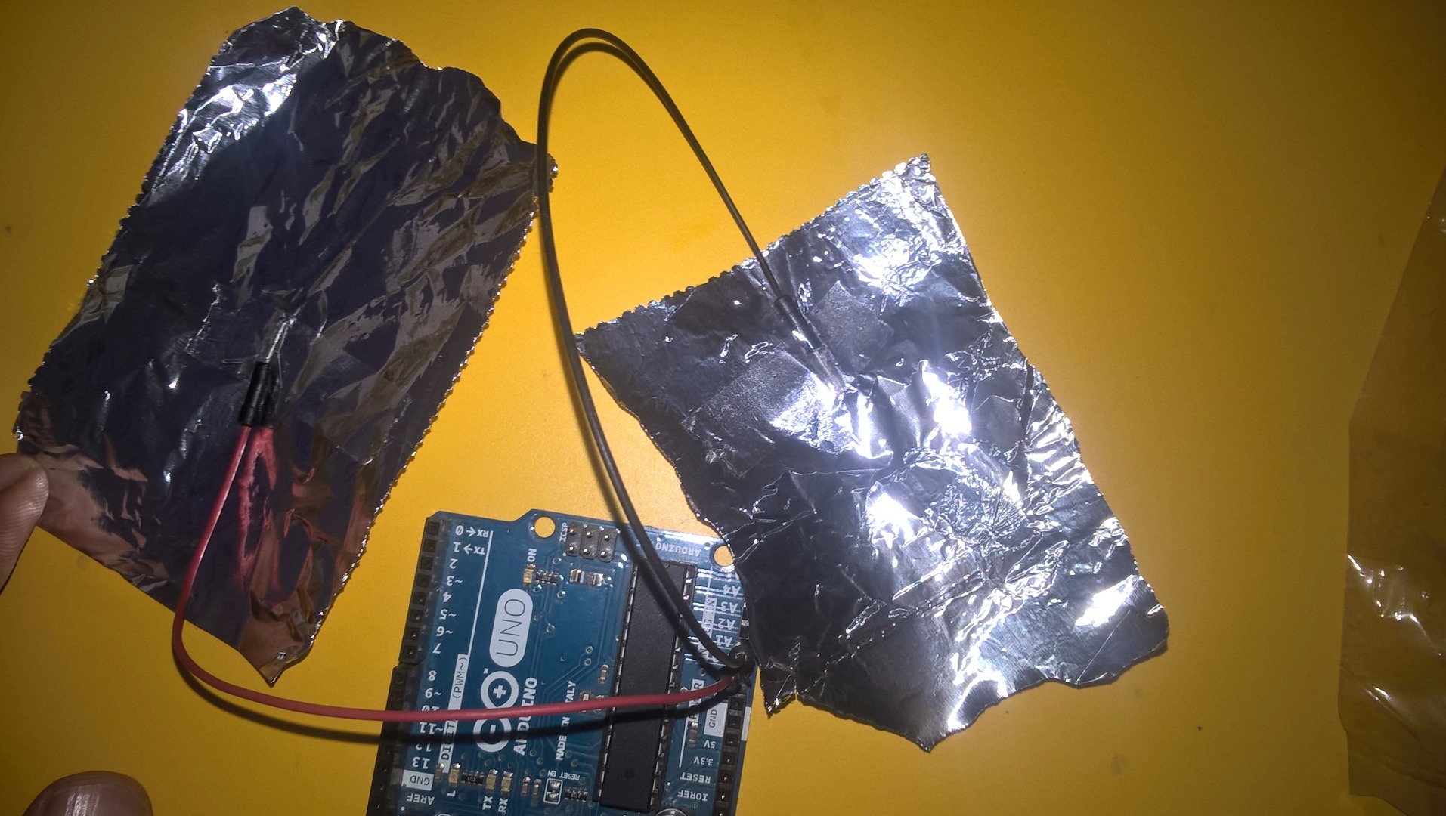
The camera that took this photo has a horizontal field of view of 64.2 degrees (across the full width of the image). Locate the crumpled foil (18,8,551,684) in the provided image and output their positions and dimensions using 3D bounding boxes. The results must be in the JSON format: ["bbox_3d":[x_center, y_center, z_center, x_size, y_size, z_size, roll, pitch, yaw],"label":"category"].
[{"bbox_3d":[-0.071,-0.013,0.178,0.058,0.010,0.097,27,84,1],"label":"crumpled foil"}]

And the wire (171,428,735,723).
[{"bbox_3d":[-0.042,0.033,0.162,0.083,0.029,0.031,25,84,1],"label":"wire"}]

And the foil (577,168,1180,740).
[{"bbox_3d":[0.025,0.012,0.177,0.064,0.013,0.089,-27,86,-4],"label":"foil"}]

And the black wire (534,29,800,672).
[{"bbox_3d":[-0.005,-0.012,0.163,0.033,0.042,0.090,-14,85,-3],"label":"black wire"}]

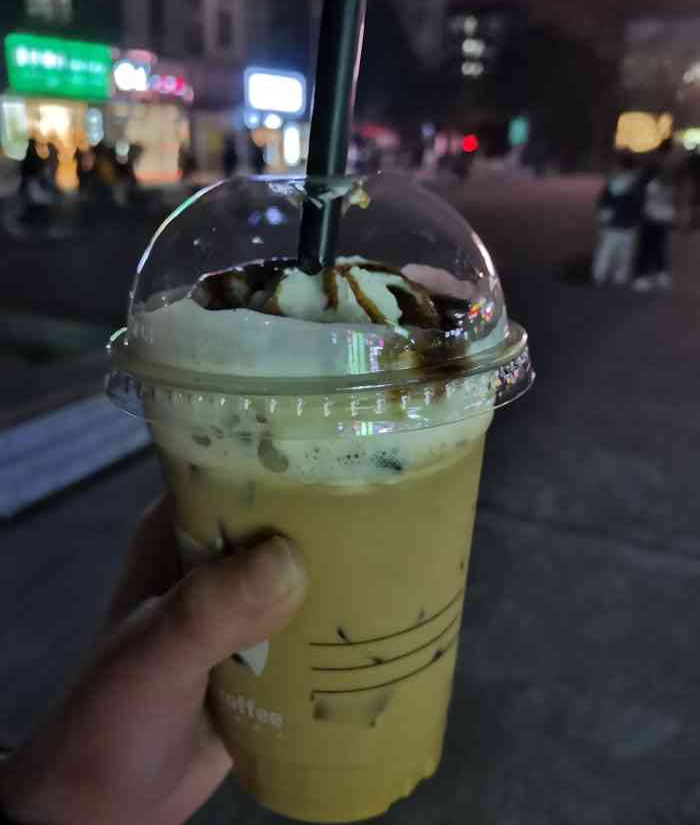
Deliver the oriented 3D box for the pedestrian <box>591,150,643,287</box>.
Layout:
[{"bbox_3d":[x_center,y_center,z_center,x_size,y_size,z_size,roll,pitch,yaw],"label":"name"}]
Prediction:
[{"bbox_3d":[3.294,-2.366,8.622,0.480,1.600,0.340,10,22,19],"label":"pedestrian"}]

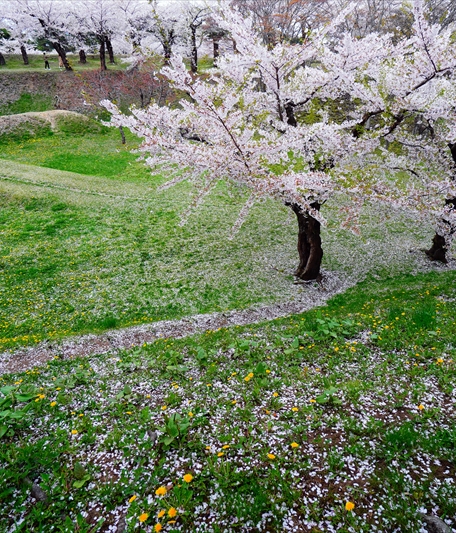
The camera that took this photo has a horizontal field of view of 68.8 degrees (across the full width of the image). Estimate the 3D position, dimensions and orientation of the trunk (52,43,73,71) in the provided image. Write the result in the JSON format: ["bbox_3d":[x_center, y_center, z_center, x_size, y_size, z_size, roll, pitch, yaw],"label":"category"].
[{"bbox_3d":[-18.398,-23.290,37.073,0.780,2.780,0.740,-17,32,11],"label":"trunk"}]

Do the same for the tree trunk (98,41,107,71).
[{"bbox_3d":[-14.110,-23.779,37.588,0.630,2.860,0.600,5,34,-4],"label":"tree trunk"}]

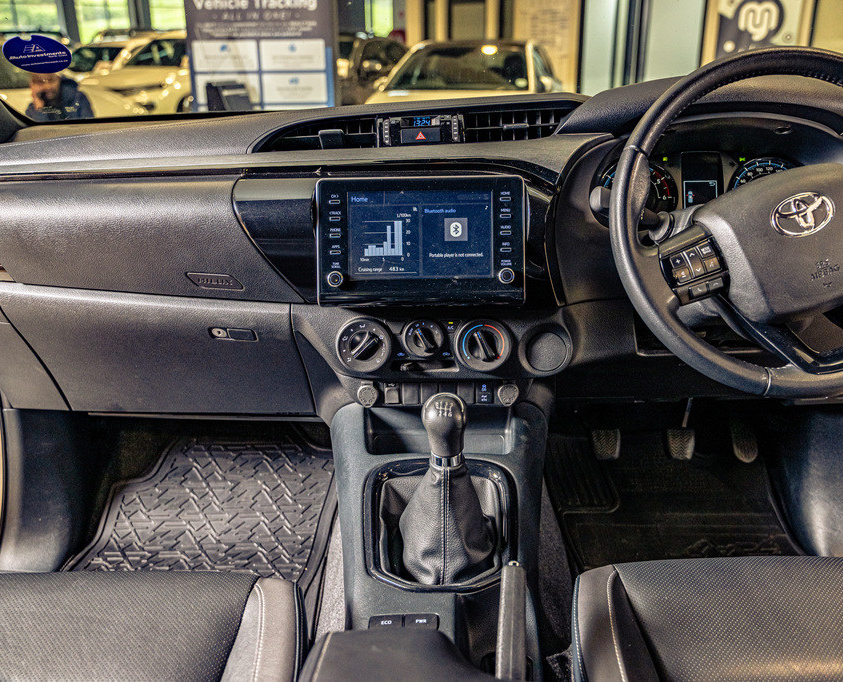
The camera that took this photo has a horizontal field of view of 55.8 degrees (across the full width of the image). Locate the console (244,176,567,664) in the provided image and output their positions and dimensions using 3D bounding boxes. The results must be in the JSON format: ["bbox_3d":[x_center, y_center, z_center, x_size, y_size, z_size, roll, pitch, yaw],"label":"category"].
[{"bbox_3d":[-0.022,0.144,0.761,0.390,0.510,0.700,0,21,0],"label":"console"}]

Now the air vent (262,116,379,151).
[{"bbox_3d":[-0.132,-0.269,1.030,0.150,0.043,0.040,0,13,0],"label":"air vent"}]

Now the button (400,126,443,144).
[{"bbox_3d":[0.000,-0.266,1.030,0.052,0.020,0.018,0,13,0],"label":"button"}]

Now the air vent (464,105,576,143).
[{"bbox_3d":[0.130,-0.286,1.045,0.145,0.043,0.040,0,13,0],"label":"air vent"}]

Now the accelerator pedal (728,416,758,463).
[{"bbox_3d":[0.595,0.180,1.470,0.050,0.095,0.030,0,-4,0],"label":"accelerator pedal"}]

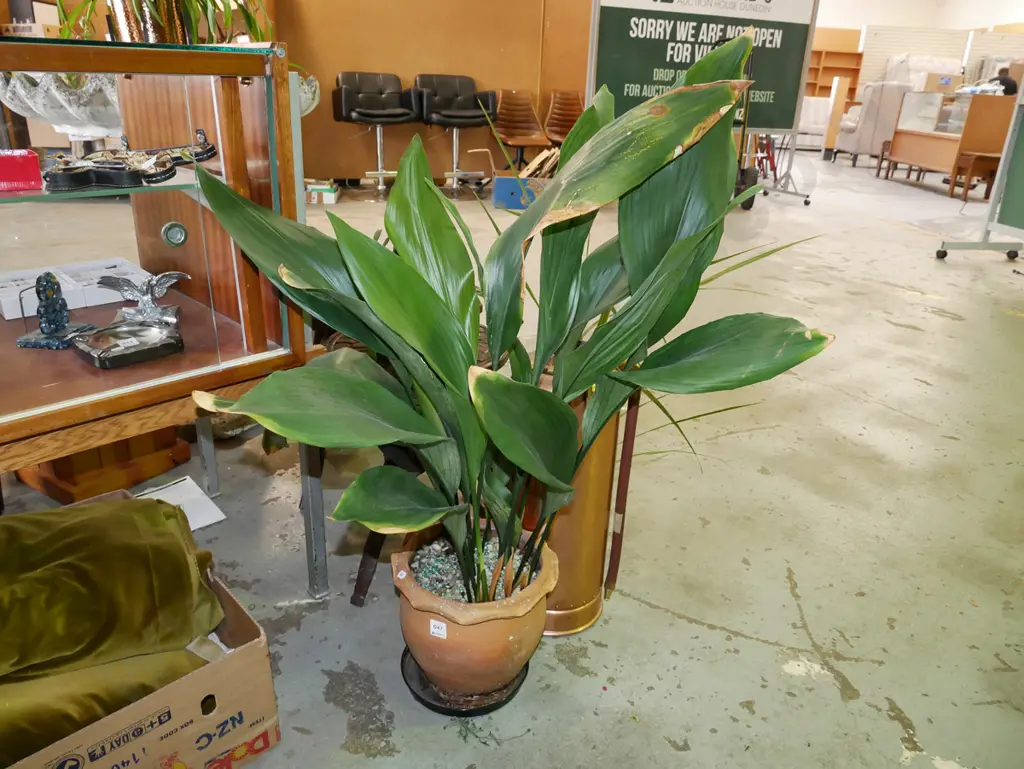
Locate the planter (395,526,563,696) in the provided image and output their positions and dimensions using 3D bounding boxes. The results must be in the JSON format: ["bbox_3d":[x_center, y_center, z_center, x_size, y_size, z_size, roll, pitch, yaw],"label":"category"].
[{"bbox_3d":[-0.073,0.427,1.331,0.295,0.260,0.295,3,25,0],"label":"planter"}]

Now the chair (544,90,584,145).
[{"bbox_3d":[0.545,-2.121,6.277,0.460,0.830,0.500,-4,26,-15],"label":"chair"}]

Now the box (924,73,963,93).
[{"bbox_3d":[4.840,-3.366,7.970,0.420,0.250,0.330,12,26,18],"label":"box"}]

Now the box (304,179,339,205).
[{"bbox_3d":[-1.534,-1.510,5.517,0.340,0.160,0.260,-1,25,-8],"label":"box"}]

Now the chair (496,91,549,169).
[{"bbox_3d":[0.088,-2.090,6.159,0.460,0.830,0.500,-4,26,-15],"label":"chair"}]

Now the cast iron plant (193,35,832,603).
[{"bbox_3d":[0.002,-0.044,1.102,0.960,0.930,0.720,3,25,0],"label":"cast iron plant"}]

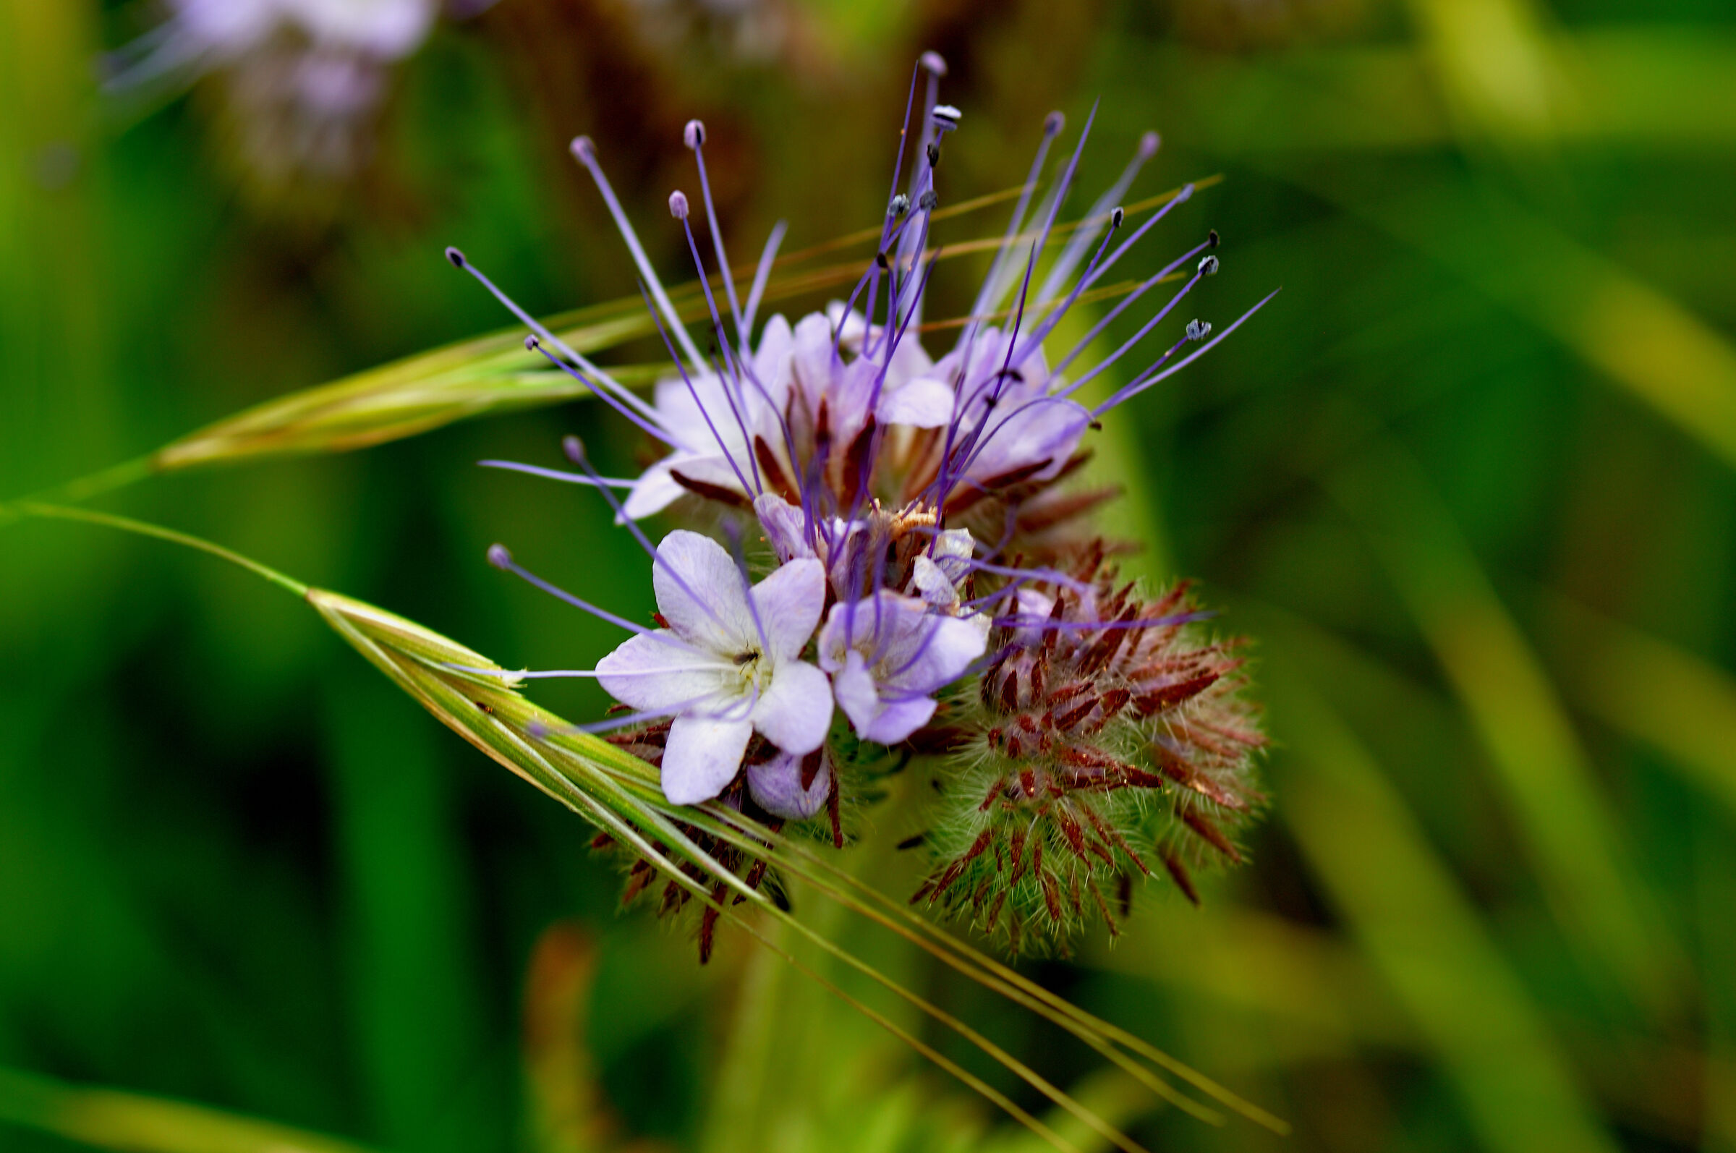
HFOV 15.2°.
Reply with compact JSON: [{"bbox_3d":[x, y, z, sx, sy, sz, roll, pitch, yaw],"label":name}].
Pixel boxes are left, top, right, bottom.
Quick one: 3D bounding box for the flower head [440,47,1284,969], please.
[{"bbox_3d":[0.000,-0.003,0.302,0.037,0.040,0.035,3,20,9],"label":"flower head"}]

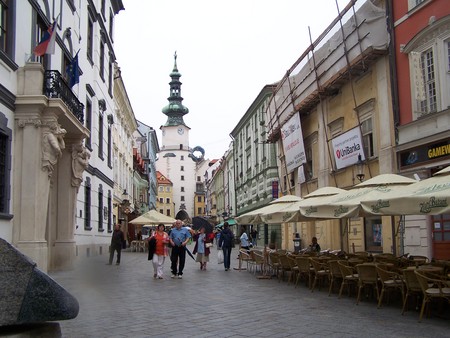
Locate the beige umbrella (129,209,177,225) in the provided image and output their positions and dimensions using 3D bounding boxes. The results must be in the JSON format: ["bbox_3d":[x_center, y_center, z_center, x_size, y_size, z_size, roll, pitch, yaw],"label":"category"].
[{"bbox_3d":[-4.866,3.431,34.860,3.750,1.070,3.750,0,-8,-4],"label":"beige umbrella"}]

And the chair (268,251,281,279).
[{"bbox_3d":[1.606,2.887,14.628,0.550,0.765,0.550,-4,-8,22],"label":"chair"}]

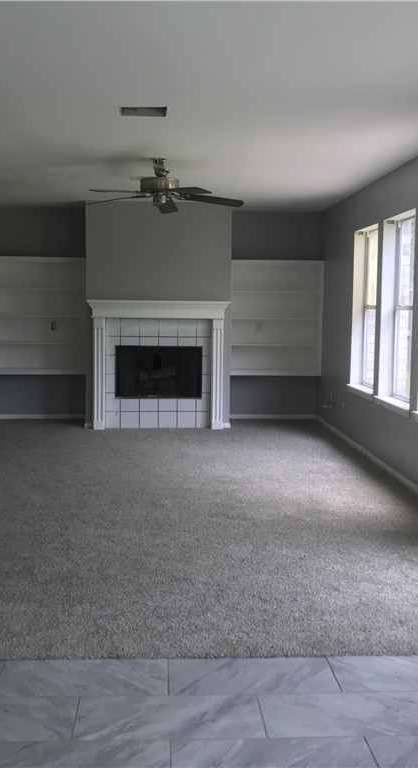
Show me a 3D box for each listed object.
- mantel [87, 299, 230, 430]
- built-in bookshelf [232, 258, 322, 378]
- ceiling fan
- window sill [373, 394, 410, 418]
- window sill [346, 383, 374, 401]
[{"bbox_3d":[-0.532,-0.197,8.915,1.535,1.380,0.180,0,5,-3],"label":"mantel"},{"bbox_3d":[0.774,-0.756,9.665,1.115,1.325,0.270,0,5,-3],"label":"built-in bookshelf"},{"bbox_3d":[-0.373,-1.495,6.277,1.290,0.420,1.280,0,5,-3],"label":"ceiling fan"},{"bbox_3d":[1.538,0.179,6.717,0.135,0.062,1.070,0,5,-3],"label":"window sill"},{"bbox_3d":[1.477,0.077,7.801,0.135,0.062,1.070,0,5,-3],"label":"window sill"}]

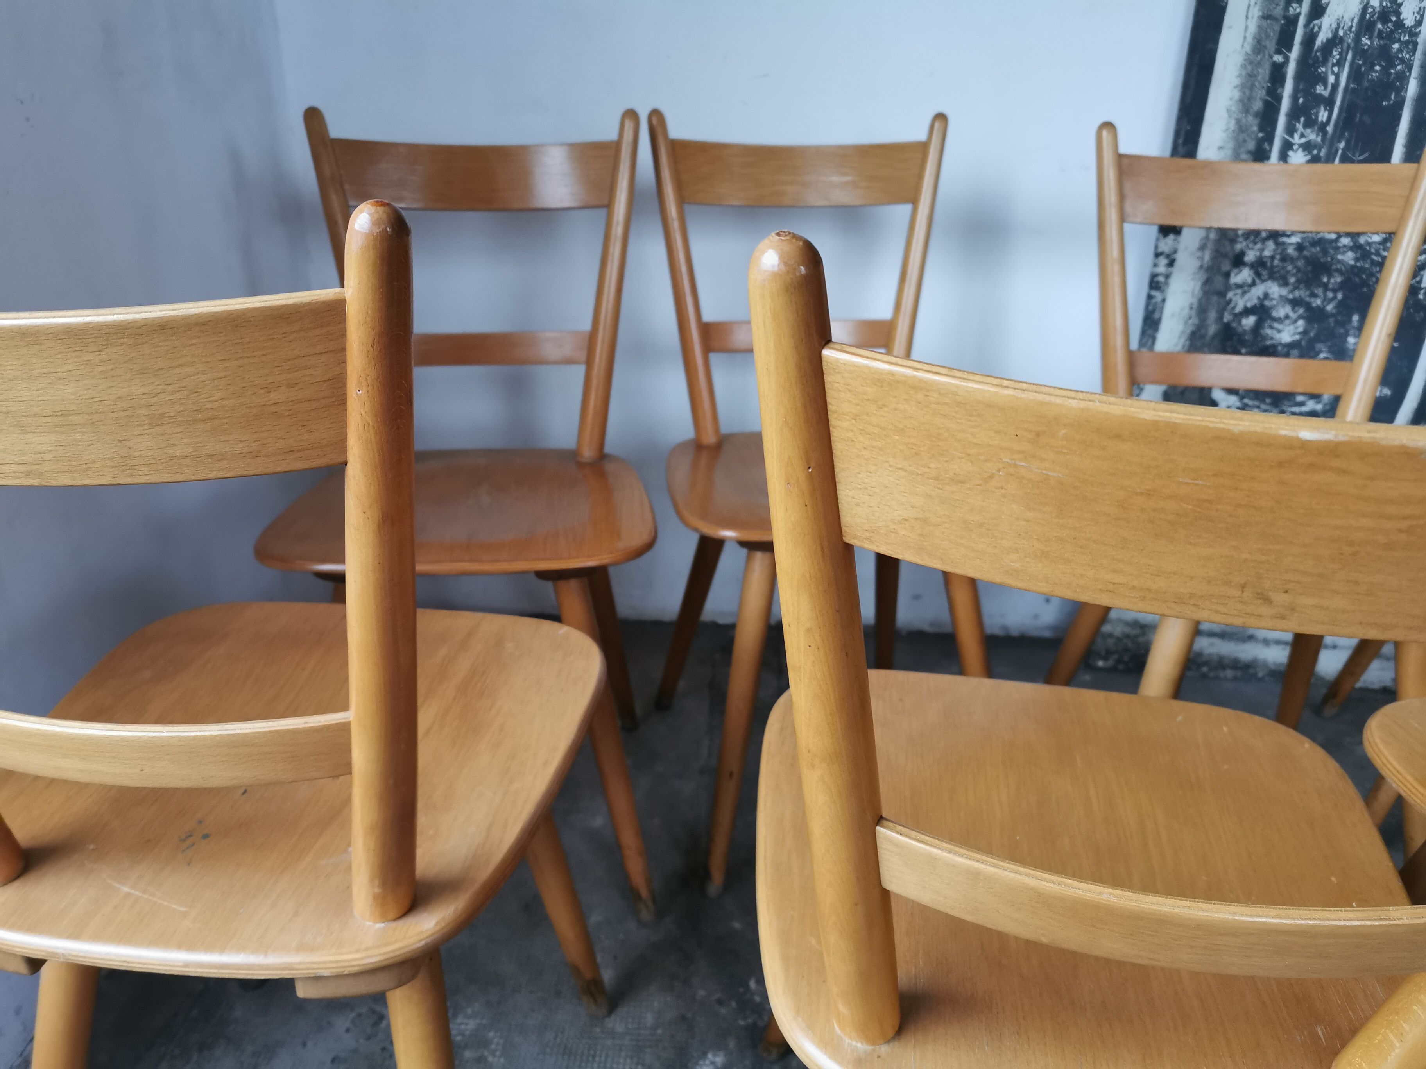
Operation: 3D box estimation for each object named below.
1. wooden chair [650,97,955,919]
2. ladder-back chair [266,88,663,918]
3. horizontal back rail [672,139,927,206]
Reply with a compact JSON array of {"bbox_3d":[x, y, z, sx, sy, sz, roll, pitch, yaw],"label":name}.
[{"bbox_3d":[0.145,-0.063,1.382,0.405,0.849,0.453,-3,23,-11],"label":"wooden chair"},{"bbox_3d":[-0.271,-0.031,1.282,0.405,0.849,0.453,-1,23,-5],"label":"ladder-back chair"},{"bbox_3d":[0.110,-0.468,1.441,0.332,0.079,0.041,-3,14,-11],"label":"horizontal back rail"}]

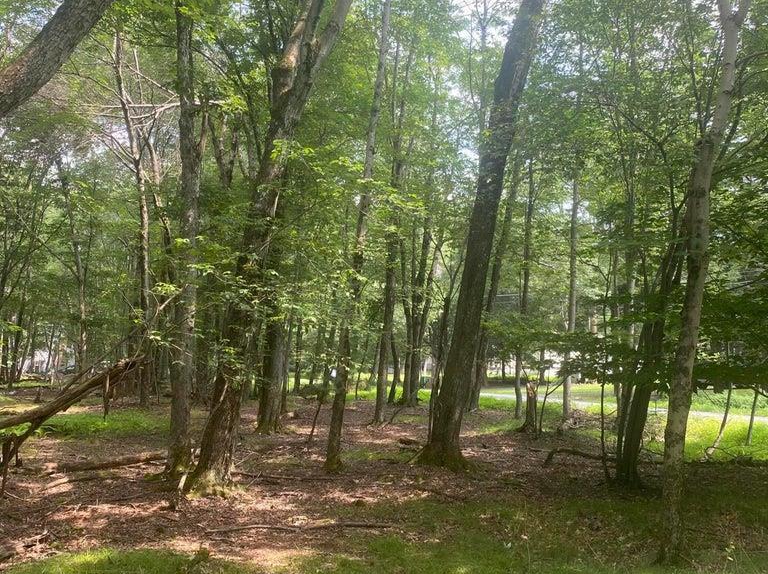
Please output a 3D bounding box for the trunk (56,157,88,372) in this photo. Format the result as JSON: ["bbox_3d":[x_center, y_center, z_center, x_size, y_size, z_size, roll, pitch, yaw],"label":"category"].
[{"bbox_3d":[-14.331,-1.027,35.427,0.420,10.140,0.380,-7,-5,-1],"label":"trunk"}]

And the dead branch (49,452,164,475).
[{"bbox_3d":[-3.832,2.396,10.807,1.610,0.200,0.220,4,-6,-37],"label":"dead branch"}]

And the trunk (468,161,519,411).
[{"bbox_3d":[3.066,-0.075,21.281,0.380,7.027,0.340,10,-5,1],"label":"trunk"}]

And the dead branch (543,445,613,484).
[{"bbox_3d":[2.591,2.314,10.325,0.912,0.360,0.350,-1,-5,11],"label":"dead branch"}]

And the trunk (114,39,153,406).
[{"bbox_3d":[-7.569,-2.212,23.496,0.550,11.608,0.420,-6,-5,0],"label":"trunk"}]

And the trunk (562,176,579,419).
[{"bbox_3d":[4.451,0.200,18.375,0.260,5.829,0.240,3,-5,0],"label":"trunk"}]

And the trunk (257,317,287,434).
[{"bbox_3d":[-2.267,1.759,15.433,0.550,2.294,0.500,1,-5,0],"label":"trunk"}]

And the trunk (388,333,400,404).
[{"bbox_3d":[0.328,2.541,24.018,0.320,2.175,0.260,2,-5,0],"label":"trunk"}]

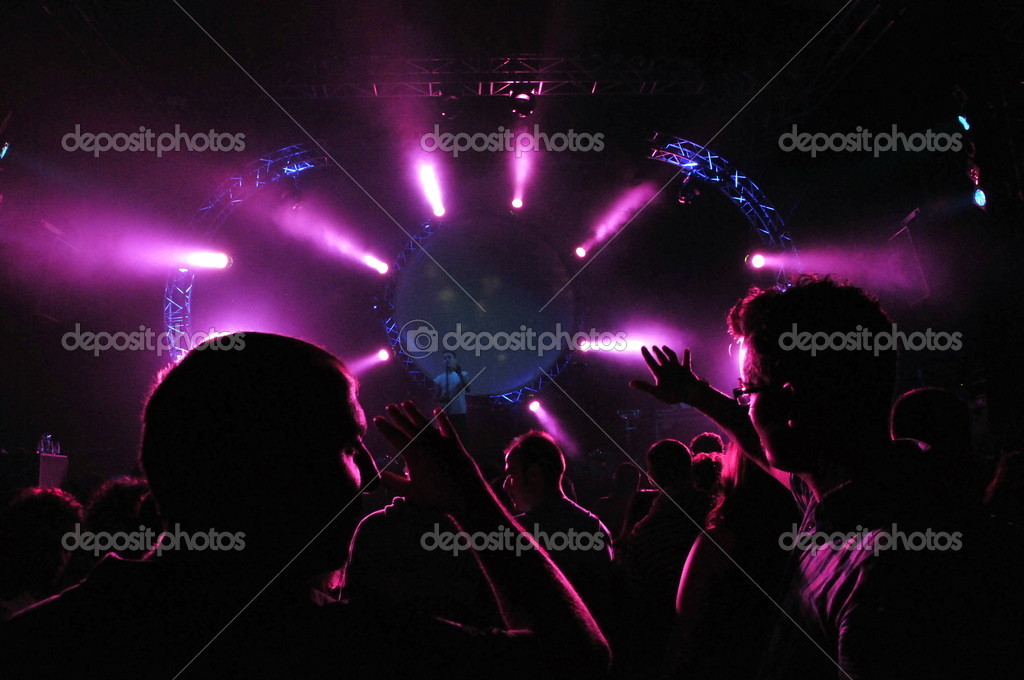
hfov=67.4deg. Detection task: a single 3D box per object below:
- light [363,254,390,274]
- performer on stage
[{"bbox_3d":[-2.054,-1.146,11.800,0.320,0.330,0.400,-8,-28,43],"label":"light"},{"bbox_3d":[-0.903,1.038,11.346,0.560,1.760,0.400,-1,-7,11],"label":"performer on stage"}]

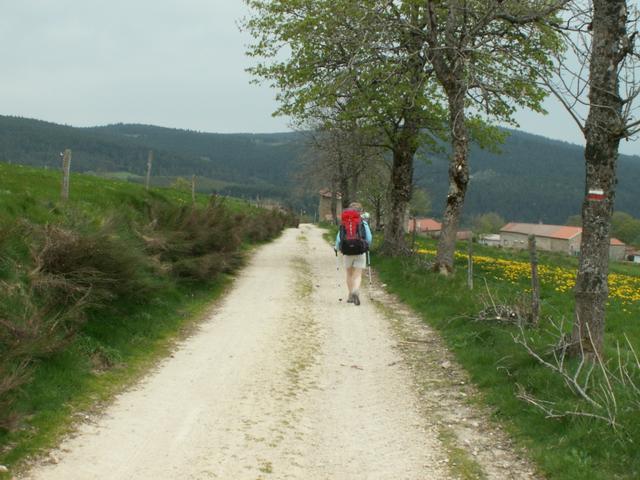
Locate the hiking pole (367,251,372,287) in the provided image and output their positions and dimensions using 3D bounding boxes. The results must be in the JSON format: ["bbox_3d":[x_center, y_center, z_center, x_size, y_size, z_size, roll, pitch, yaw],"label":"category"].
[{"bbox_3d":[0.831,0.542,14.800,0.050,0.950,0.050,-3,2,0],"label":"hiking pole"}]

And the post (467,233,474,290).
[{"bbox_3d":[2.928,0.429,17.300,0.100,1.130,0.100,0,2,0],"label":"post"}]

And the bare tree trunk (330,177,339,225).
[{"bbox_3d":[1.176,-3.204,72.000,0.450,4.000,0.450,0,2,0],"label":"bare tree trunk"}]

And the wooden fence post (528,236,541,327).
[{"bbox_3d":[2.900,0.548,12.000,0.120,1.250,0.120,-3,2,0],"label":"wooden fence post"}]

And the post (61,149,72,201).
[{"bbox_3d":[-5.227,-1.340,18.300,0.140,1.120,0.140,3,2,0],"label":"post"}]

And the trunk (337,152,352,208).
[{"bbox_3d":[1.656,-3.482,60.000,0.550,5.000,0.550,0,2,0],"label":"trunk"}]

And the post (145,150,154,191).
[{"bbox_3d":[-4.899,-1.968,25.500,0.120,1.200,0.120,5,2,0],"label":"post"}]

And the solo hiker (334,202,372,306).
[{"bbox_3d":[0.547,0.235,14.700,0.600,1.690,0.600,0,2,-1],"label":"solo hiker"}]

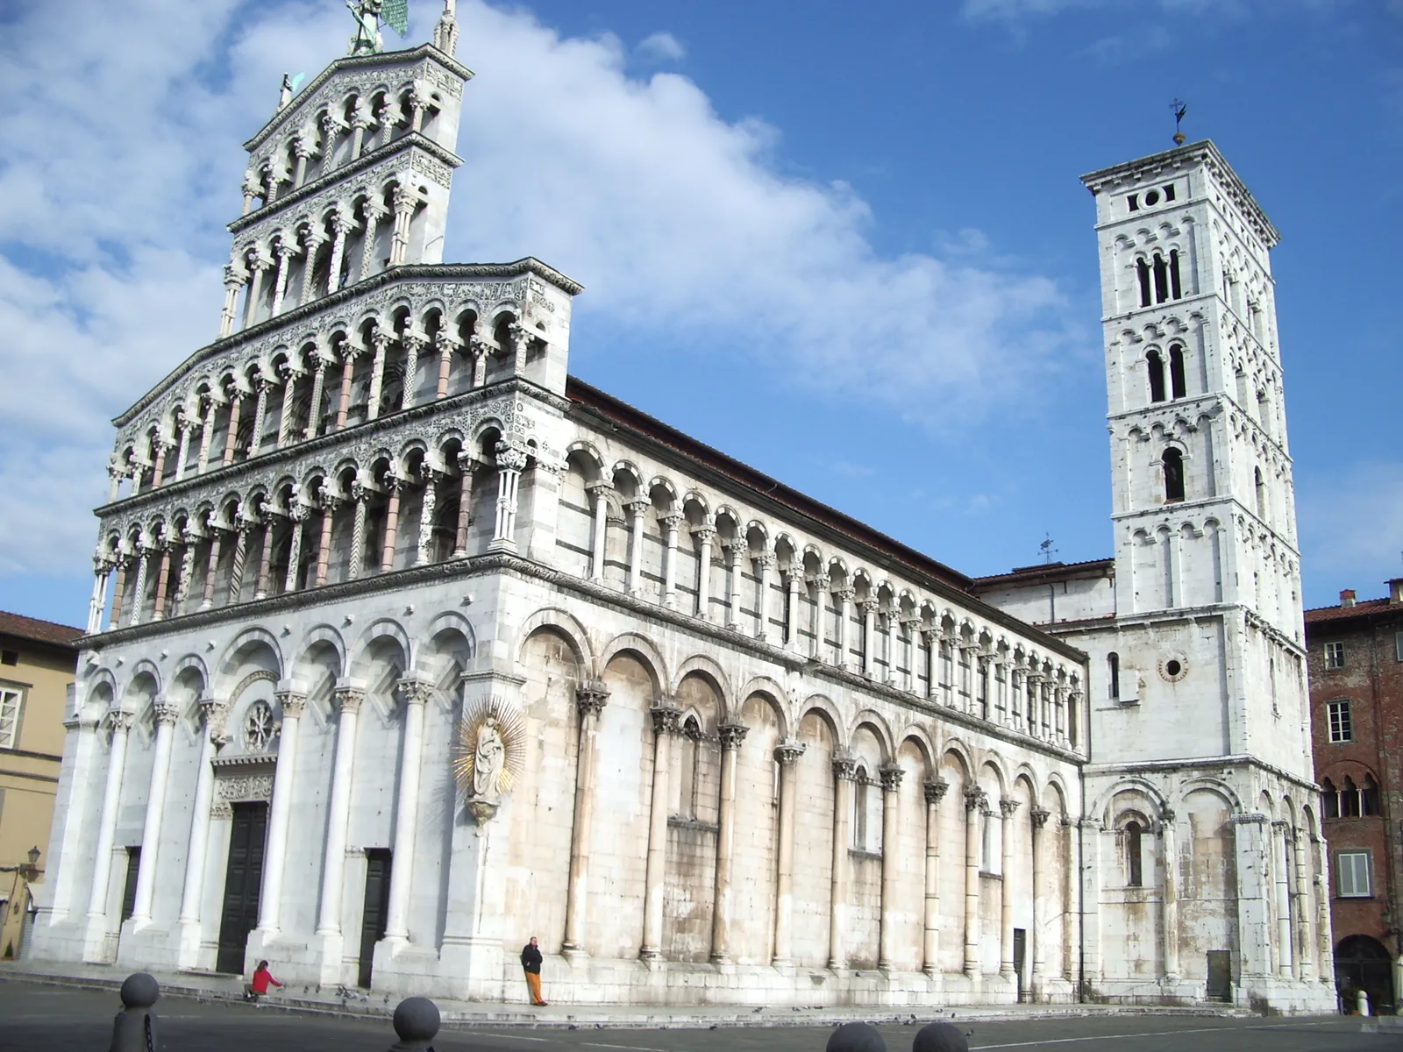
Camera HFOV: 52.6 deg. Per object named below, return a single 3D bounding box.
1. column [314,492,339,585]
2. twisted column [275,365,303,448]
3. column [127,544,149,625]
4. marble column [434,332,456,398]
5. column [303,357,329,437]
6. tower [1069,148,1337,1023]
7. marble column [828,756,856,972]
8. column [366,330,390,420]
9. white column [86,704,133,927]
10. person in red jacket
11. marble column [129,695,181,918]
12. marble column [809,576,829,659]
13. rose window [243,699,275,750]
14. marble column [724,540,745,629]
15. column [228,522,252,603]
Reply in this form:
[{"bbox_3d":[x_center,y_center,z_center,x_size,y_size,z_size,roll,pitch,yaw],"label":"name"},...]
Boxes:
[{"bbox_3d":[-11.866,0.532,44.749,0.500,3.100,0.500,-11,-22,37],"label":"column"},{"bbox_3d":[-13.527,-3.944,46.577,0.430,2.850,0.430,-11,-22,37],"label":"twisted column"},{"bbox_3d":[-20.427,2.279,51.563,0.450,3.080,0.450,-11,-22,37],"label":"column"},{"bbox_3d":[-7.740,-4.700,42.399,0.450,2.275,0.450,-11,-22,36],"label":"marble column"},{"bbox_3d":[-12.906,-4.243,47.356,0.520,3.150,0.520,-11,-22,37],"label":"column"},{"bbox_3d":[26.572,2.430,74.857,7.400,44.000,11.400,-11,-22,36],"label":"tower"},{"bbox_3d":[4.751,11.290,47.922,0.620,7.100,0.650,-11,-22,37],"label":"marble column"},{"bbox_3d":[-10.866,-4.994,47.663,0.420,3.200,0.430,-11,-22,36],"label":"column"},{"bbox_3d":[-20.510,9.923,49.183,0.740,7.400,0.740,-11,-22,37],"label":"white column"},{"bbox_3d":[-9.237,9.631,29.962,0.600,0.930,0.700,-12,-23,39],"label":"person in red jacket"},{"bbox_3d":[-18.126,9.536,47.106,0.700,7.430,0.700,-11,-22,37],"label":"marble column"},{"bbox_3d":[4.303,3.295,51.322,0.530,3.180,0.530,-11,-22,37],"label":"marble column"},{"bbox_3d":[-14.024,6.343,44.982,1.700,1.750,0.300,-11,-22,37],"label":"rose window"},{"bbox_3d":[1.076,1.958,46.899,0.520,2.814,0.520,2,-18,1],"label":"marble column"},{"bbox_3d":[-15.530,1.218,47.634,0.500,3.050,0.500,-11,-22,37],"label":"column"}]

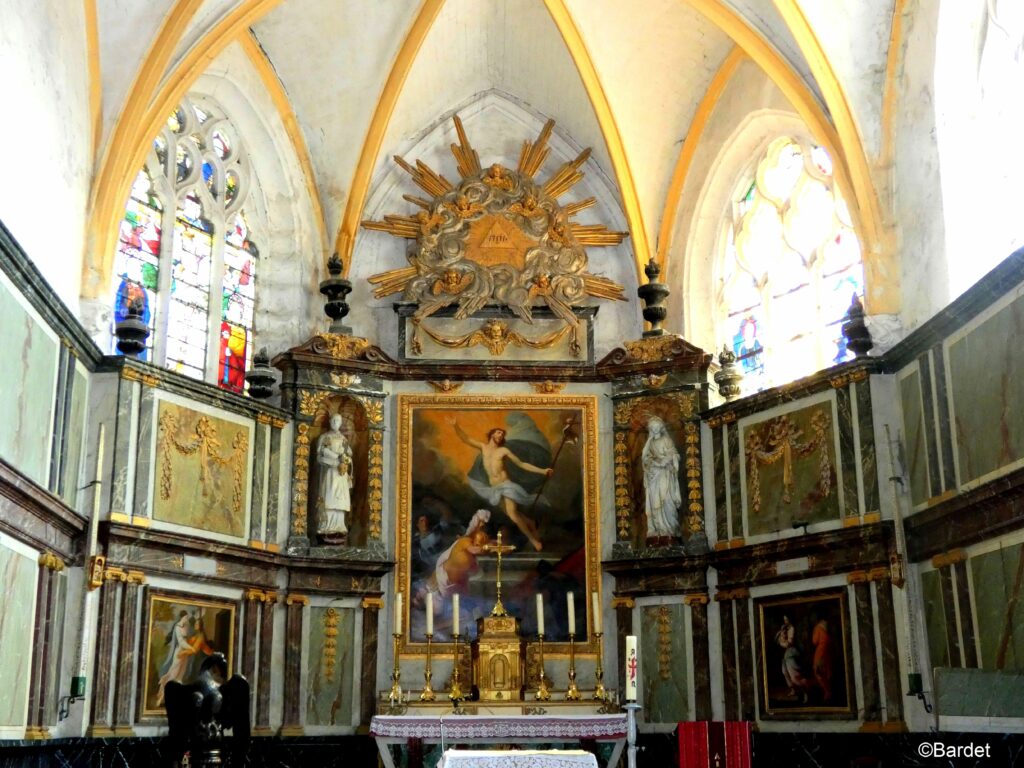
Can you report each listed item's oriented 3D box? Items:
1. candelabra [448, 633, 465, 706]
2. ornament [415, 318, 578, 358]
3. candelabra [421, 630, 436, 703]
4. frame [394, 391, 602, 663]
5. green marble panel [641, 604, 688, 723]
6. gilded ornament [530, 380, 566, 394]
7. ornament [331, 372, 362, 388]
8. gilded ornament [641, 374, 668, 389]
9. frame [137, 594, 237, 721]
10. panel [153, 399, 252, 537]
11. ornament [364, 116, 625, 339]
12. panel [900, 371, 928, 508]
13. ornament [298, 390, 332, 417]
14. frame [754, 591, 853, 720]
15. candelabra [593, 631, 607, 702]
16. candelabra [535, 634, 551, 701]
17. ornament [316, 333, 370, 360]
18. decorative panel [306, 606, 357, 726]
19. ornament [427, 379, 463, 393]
[{"bbox_3d":[-0.579,2.936,13.211,0.158,0.676,0.158,1,-15,-4],"label":"candelabra"},{"bbox_3d":[-0.171,-0.509,14.095,1.823,0.402,0.150,0,-16,0],"label":"ornament"},{"bbox_3d":[-0.866,2.931,13.189,0.158,0.675,0.158,1,-15,-4],"label":"candelabra"},{"bbox_3d":[-0.142,1.469,13.551,2.103,2.778,0.120,0,-16,0],"label":"frame"},{"bbox_3d":[1.627,2.976,13.543,0.500,1.230,0.048,-9,-17,27],"label":"green marble panel"},{"bbox_3d":[0.388,0.039,13.955,0.370,0.145,0.110,0,-16,0],"label":"gilded ornament"},{"bbox_3d":[-1.791,-0.034,13.750,0.310,0.135,0.100,8,-18,-28],"label":"ornament"},{"bbox_3d":[1.557,-0.027,13.850,0.280,0.130,0.100,-9,-18,28],"label":"gilded ornament"},{"bbox_3d":[-2.942,2.510,11.648,0.080,1.055,1.017,-10,-18,31],"label":"frame"},{"bbox_3d":[-3.025,0.858,12.489,0.076,1.154,1.339,-8,-17,26],"label":"panel"},{"bbox_3d":[-0.215,-1.898,15.035,3.038,2.472,0.427,1,-15,-4],"label":"ornament"},{"bbox_3d":[3.671,0.491,11.585,0.048,1.185,0.388,1,-15,-5],"label":"panel"},{"bbox_3d":[-2.086,0.208,13.542,0.340,0.250,0.070,8,-18,-28],"label":"ornament"},{"bbox_3d":[2.707,2.531,11.828,0.080,1.102,1.089,10,-18,-31],"label":"frame"},{"bbox_3d":[0.887,2.838,12.759,0.140,0.660,0.140,0,-16,0],"label":"candelabra"},{"bbox_3d":[0.313,2.843,12.758,0.140,0.660,0.140,0,-16,0],"label":"candelabra"},{"bbox_3d":[-1.889,-0.420,14.224,0.544,0.193,0.209,7,-17,-26],"label":"ornament"},{"bbox_3d":[-1.901,2.978,13.422,0.490,1.213,0.048,7,-17,-26],"label":"decorative panel"},{"bbox_3d":[-0.759,0.020,14.513,0.407,0.124,0.114,1,-15,-4],"label":"ornament"}]

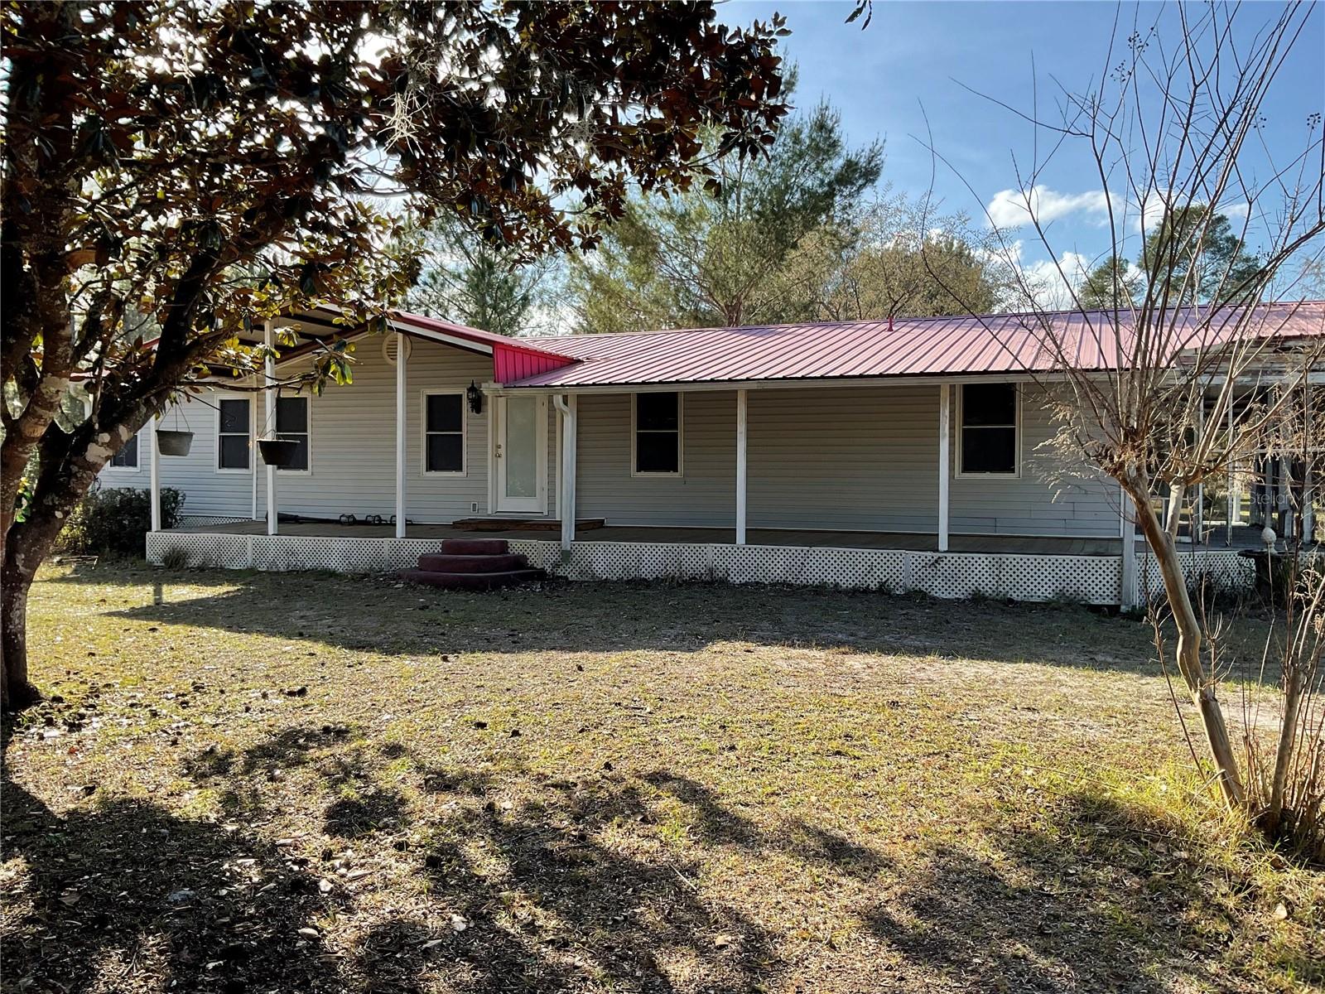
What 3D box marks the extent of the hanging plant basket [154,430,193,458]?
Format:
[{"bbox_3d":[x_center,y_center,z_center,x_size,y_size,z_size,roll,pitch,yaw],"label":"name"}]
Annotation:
[{"bbox_3d":[-3.190,-0.348,7.260,0.252,0.168,0.252,0,2,0],"label":"hanging plant basket"}]

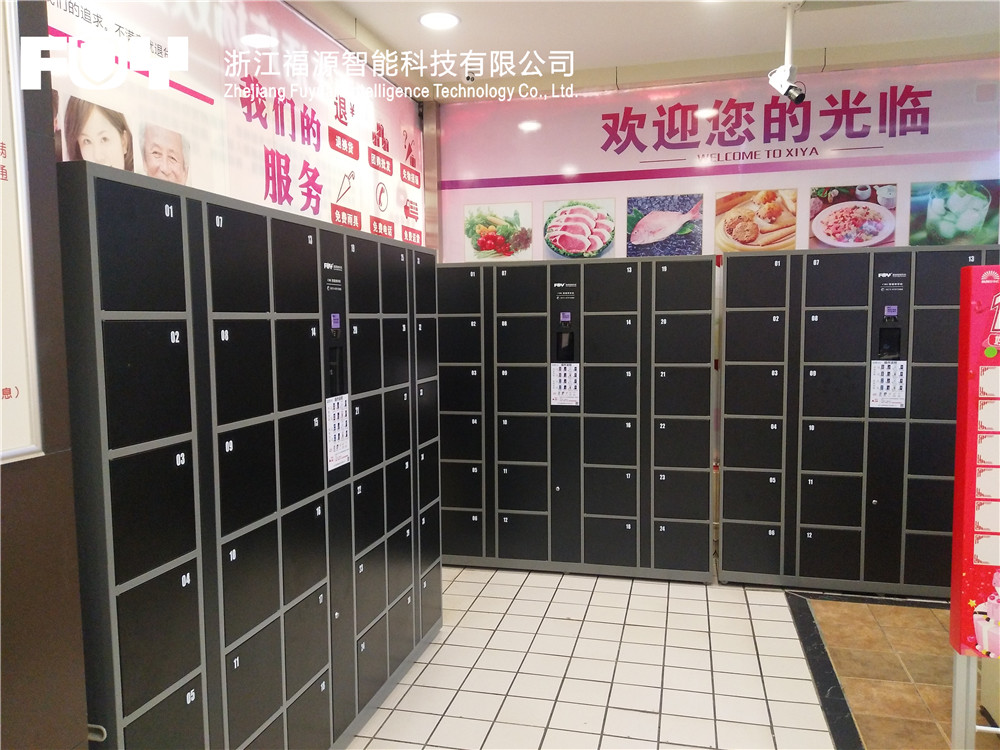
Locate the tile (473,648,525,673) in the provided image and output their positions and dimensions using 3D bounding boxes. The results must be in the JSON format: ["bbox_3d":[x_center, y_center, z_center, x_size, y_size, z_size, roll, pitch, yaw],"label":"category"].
[{"bbox_3d":[0.003,1.259,3.312,0.197,0.010,0.197,1,5,14],"label":"tile"}]

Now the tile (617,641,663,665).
[{"bbox_3d":[0.634,1.249,3.360,0.196,0.010,0.196,1,5,14],"label":"tile"}]

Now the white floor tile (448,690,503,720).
[{"bbox_3d":[-0.093,1.307,2.958,0.196,0.010,0.196,1,5,14],"label":"white floor tile"}]

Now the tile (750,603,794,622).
[{"bbox_3d":[1.367,1.210,3.805,0.195,0.010,0.195,0,5,14],"label":"tile"}]

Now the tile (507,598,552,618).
[{"bbox_3d":[0.147,1.212,3.889,0.197,0.010,0.197,0,5,14],"label":"tile"}]

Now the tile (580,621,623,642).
[{"bbox_3d":[0.486,1.231,3.598,0.197,0.010,0.197,0,5,14],"label":"tile"}]

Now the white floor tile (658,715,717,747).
[{"bbox_3d":[0.681,1.298,2.730,0.197,0.010,0.197,1,5,14],"label":"white floor tile"}]

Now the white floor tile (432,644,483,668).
[{"bbox_3d":[-0.192,1.265,3.378,0.195,0.010,0.195,0,5,14],"label":"white floor tile"}]

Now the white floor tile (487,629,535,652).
[{"bbox_3d":[0.052,1.250,3.522,0.195,0.010,0.195,0,5,14],"label":"white floor tile"}]

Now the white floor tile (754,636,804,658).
[{"bbox_3d":[1.264,1.238,3.408,0.196,0.010,0.196,1,5,14],"label":"white floor tile"}]

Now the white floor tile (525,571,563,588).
[{"bbox_3d":[0.246,1.184,4.291,0.195,0.010,0.195,0,5,14],"label":"white floor tile"}]

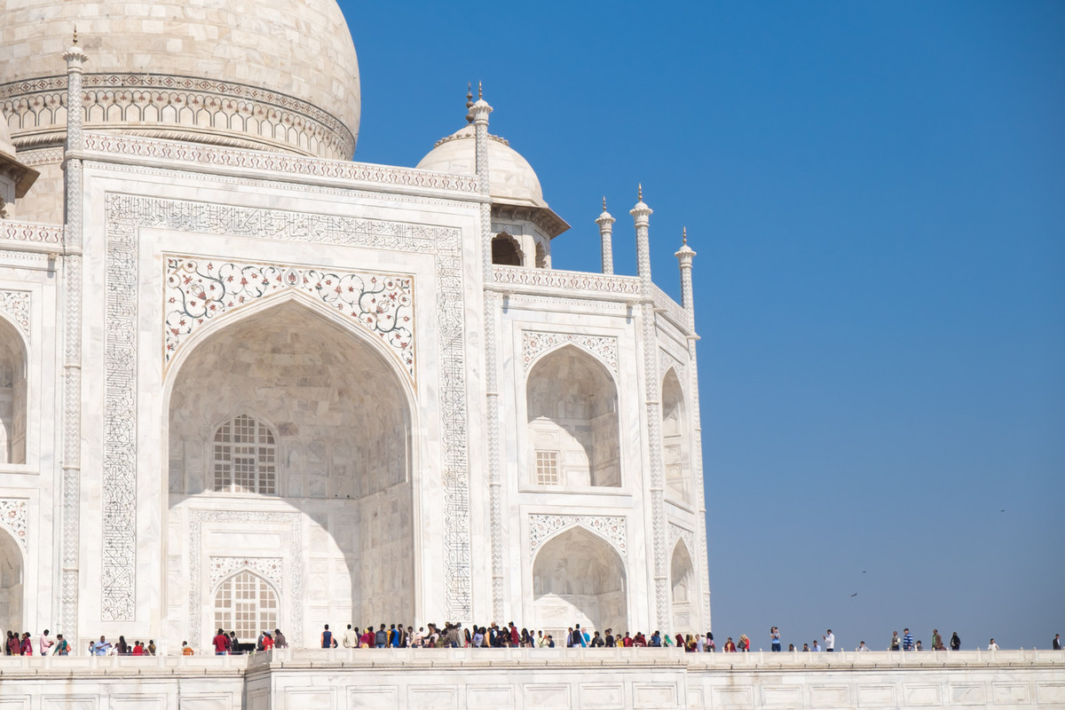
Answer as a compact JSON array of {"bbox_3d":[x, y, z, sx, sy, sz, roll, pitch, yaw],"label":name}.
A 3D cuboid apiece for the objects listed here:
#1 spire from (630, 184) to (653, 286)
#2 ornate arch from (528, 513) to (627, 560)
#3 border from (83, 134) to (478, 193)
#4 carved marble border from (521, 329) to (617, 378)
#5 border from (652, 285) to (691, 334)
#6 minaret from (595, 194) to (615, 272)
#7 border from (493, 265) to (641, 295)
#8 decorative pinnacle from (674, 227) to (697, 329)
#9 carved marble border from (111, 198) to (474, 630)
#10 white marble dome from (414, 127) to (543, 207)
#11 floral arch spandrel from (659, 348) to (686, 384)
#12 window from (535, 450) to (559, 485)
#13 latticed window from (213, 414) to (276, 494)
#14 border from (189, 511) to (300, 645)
[{"bbox_3d":[6.214,-6.852,107.407,1.362,5.934,1.362,-2,-12,0],"label":"spire"},{"bbox_3d":[2.494,9.845,101.936,5.968,2.507,0.251,4,-13,-27],"label":"ornate arch"},{"bbox_3d":[-12.557,-9.853,98.288,21.482,0.966,0.386,4,-14,-27],"label":"border"},{"bbox_3d":[2.148,0.050,104.022,5.968,2.568,0.251,4,-13,-27],"label":"carved marble border"},{"bbox_3d":[8.207,-2.785,112.043,0.451,1.284,9.528,-6,-13,17],"label":"border"},{"bbox_3d":[4.959,-8.009,127.758,1.304,5.587,1.304,-2,-12,0],"label":"minaret"},{"bbox_3d":[1.892,-4.155,104.506,9.292,0.938,0.386,4,-14,-27],"label":"border"},{"bbox_3d":[9.620,-4.787,117.595,1.334,6.519,1.334,-2,-12,0],"label":"decorative pinnacle"},{"bbox_3d":[-12.064,2.869,95.482,19.283,21.114,0.304,4,-14,-27],"label":"carved marble border"},{"bbox_3d":[-3.523,-11.399,117.073,8.464,5.888,8.464,-2,-12,0],"label":"white marble dome"},{"bbox_3d":[8.228,1.260,111.431,0.300,2.350,5.950,-6,-13,18],"label":"floral arch spandrel"},{"bbox_3d":[0.814,6.248,105.246,1.564,1.960,0.202,4,-14,-27],"label":"window"},{"bbox_3d":[-15.518,5.374,102.272,3.460,4.393,0.251,4,-13,-27],"label":"latticed window"},{"bbox_3d":[-15.140,11.936,100.267,6.210,7.360,0.304,4,-14,-27],"label":"border"}]

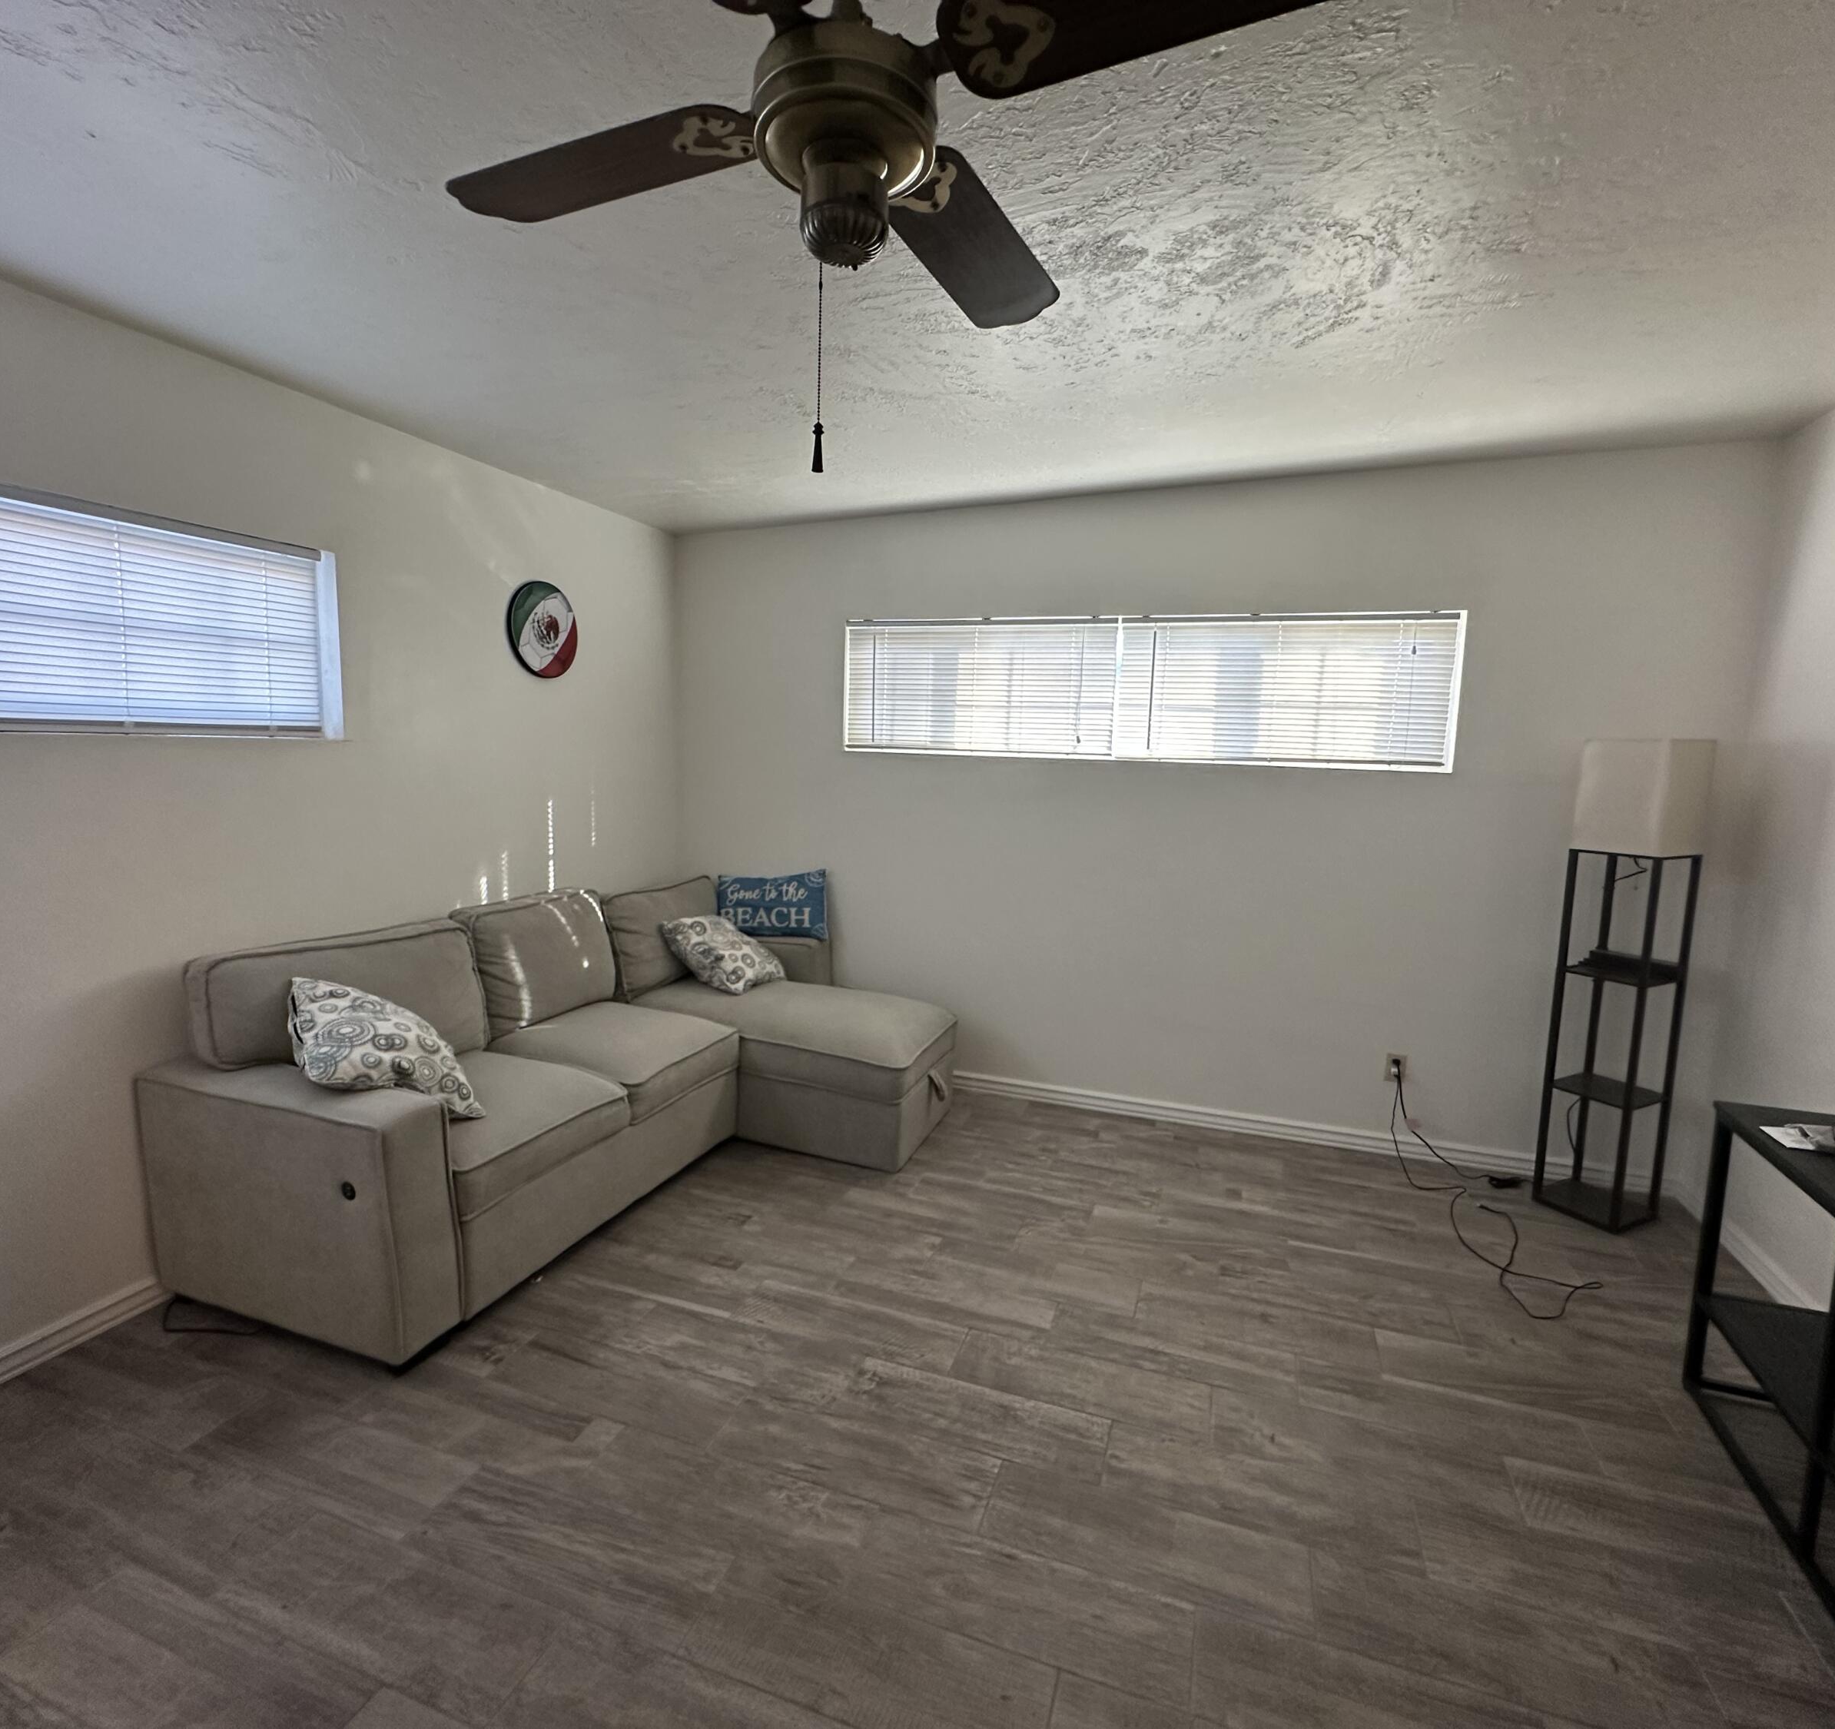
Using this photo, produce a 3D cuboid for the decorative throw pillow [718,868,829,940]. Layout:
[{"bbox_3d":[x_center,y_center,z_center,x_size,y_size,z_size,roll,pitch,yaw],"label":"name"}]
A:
[{"bbox_3d":[-0.664,0.175,4.237,0.534,0.309,0.120,3,-5,12],"label":"decorative throw pillow"}]

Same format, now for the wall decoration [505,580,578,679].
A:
[{"bbox_3d":[-1.448,-0.906,3.621,0.032,0.366,0.366,4,7,20],"label":"wall decoration"}]

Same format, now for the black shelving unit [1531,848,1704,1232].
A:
[{"bbox_3d":[2.296,0.565,3.073,0.242,1.209,0.242,-3,8,-28],"label":"black shelving unit"}]

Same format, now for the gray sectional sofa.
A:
[{"bbox_3d":[-0.868,0.622,3.224,1.520,0.918,2.310,4,8,20],"label":"gray sectional sofa"}]

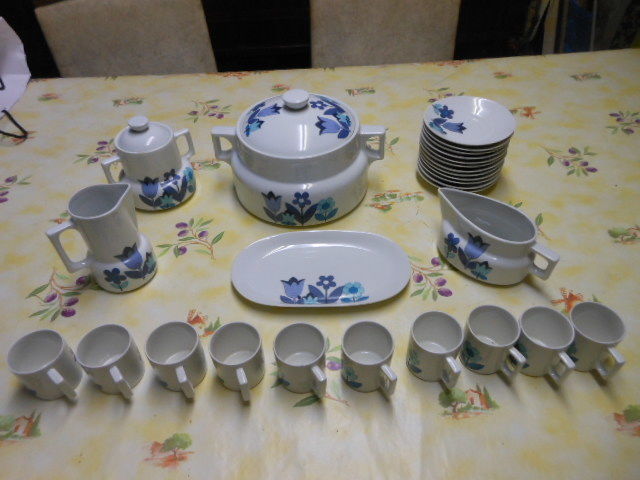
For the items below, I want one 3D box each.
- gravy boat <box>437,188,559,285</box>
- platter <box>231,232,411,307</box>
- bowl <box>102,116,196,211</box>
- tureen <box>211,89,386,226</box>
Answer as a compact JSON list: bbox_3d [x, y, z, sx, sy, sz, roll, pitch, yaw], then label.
[{"bbox_3d":[0.236,-0.005,0.643,0.180,0.080,0.095,32,54,29],"label":"gravy boat"},{"bbox_3d":[0.002,0.044,0.641,0.243,0.024,0.142,-1,45,1],"label":"platter"},{"bbox_3d":[-0.275,-0.134,0.754,0.147,0.131,0.120,-30,51,-25],"label":"bowl"},{"bbox_3d":[-0.034,-0.160,0.749,0.280,0.162,0.235,0,45,2],"label":"tureen"}]

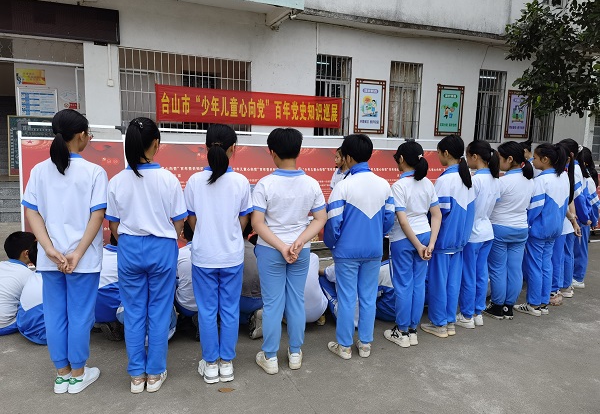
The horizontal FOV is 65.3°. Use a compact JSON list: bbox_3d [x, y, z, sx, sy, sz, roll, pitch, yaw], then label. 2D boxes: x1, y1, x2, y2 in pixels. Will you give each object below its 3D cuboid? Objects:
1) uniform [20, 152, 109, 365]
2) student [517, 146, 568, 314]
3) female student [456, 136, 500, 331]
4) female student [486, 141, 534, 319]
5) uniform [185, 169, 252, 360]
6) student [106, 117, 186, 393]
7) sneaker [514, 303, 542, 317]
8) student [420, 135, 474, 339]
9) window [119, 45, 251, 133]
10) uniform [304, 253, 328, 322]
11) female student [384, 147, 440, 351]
[{"bbox_3d":[-1.316,0.327,2.680,0.460,1.272,0.280,2,9,2],"label":"uniform"},{"bbox_3d":[2.076,0.197,4.048,0.420,1.466,0.330,-4,10,-30],"label":"student"},{"bbox_3d":[1.384,0.224,3.717,0.380,1.480,0.290,-5,11,-34],"label":"female student"},{"bbox_3d":[1.717,0.191,3.944,0.420,1.492,0.330,-3,10,-28],"label":"female student"},{"bbox_3d":[-0.486,0.371,2.829,0.440,1.234,0.280,1,9,-5],"label":"uniform"},{"bbox_3d":[-0.887,0.278,2.708,0.440,1.575,0.300,1,9,-4],"label":"student"},{"bbox_3d":[2.038,0.865,4.155,0.095,0.110,0.260,-5,11,-36],"label":"sneaker"},{"bbox_3d":[1.122,0.225,3.543,0.400,1.520,0.300,-4,11,-33],"label":"student"},{"bbox_3d":[-2.221,-2.273,9.447,2.661,1.544,0.120,-3,10,-28],"label":"window"},{"bbox_3d":[0.020,0.609,3.895,0.400,0.540,0.340,1,9,-5],"label":"uniform"},{"bbox_3d":[0.782,0.270,3.343,0.400,1.475,0.340,-4,11,-33],"label":"female student"}]

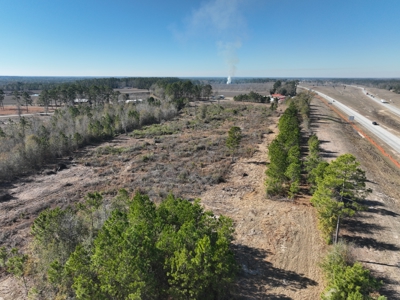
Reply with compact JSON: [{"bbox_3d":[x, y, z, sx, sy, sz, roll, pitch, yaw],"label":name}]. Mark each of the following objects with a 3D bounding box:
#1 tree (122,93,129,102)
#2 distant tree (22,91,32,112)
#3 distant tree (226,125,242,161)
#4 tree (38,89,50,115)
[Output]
[{"bbox_3d":[-103.710,-72.760,384.460,7.950,13.660,7.950,-4,15,-14],"label":"tree"},{"bbox_3d":[-170.400,-47.350,271.330,8.200,21.280,8.200,-9,17,-31],"label":"distant tree"},{"bbox_3d":[14.690,-2.170,115.720,6.560,15.460,6.560,2,15,7],"label":"distant tree"},{"bbox_3d":[-146.060,-44.900,257.550,9.600,23.870,9.600,-8,17,-28],"label":"tree"}]

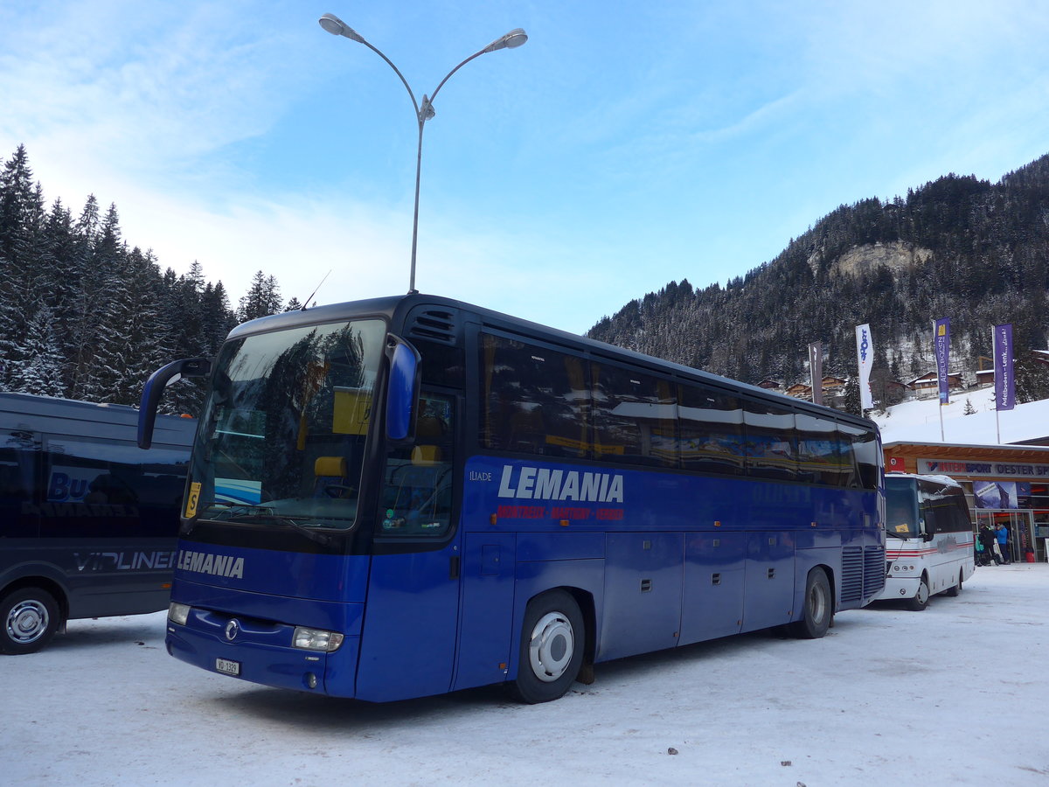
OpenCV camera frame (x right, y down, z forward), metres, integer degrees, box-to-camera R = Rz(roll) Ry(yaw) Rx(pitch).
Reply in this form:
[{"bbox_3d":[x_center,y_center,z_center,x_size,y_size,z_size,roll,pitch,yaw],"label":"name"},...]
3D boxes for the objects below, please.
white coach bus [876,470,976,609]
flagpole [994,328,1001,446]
[{"bbox_3d":[8.227,3.150,19.784,2.320,2.800,8.200,-4,-9,34],"label":"white coach bus"},{"bbox_3d":[23.402,0.576,43.384,0.110,8.000,0.110,1,-8,0],"label":"flagpole"}]

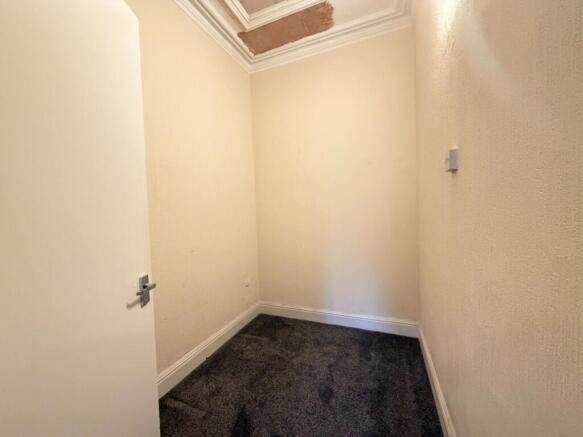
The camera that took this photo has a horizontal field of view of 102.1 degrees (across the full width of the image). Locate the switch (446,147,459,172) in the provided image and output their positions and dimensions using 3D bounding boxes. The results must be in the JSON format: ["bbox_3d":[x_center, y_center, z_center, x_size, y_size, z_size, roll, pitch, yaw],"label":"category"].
[{"bbox_3d":[0.713,-0.254,1.053,0.034,0.086,0.086,-1,2,22],"label":"switch"}]

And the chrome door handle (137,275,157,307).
[{"bbox_3d":[-0.515,0.264,0.824,0.052,0.113,0.125,-2,2,0],"label":"chrome door handle"}]

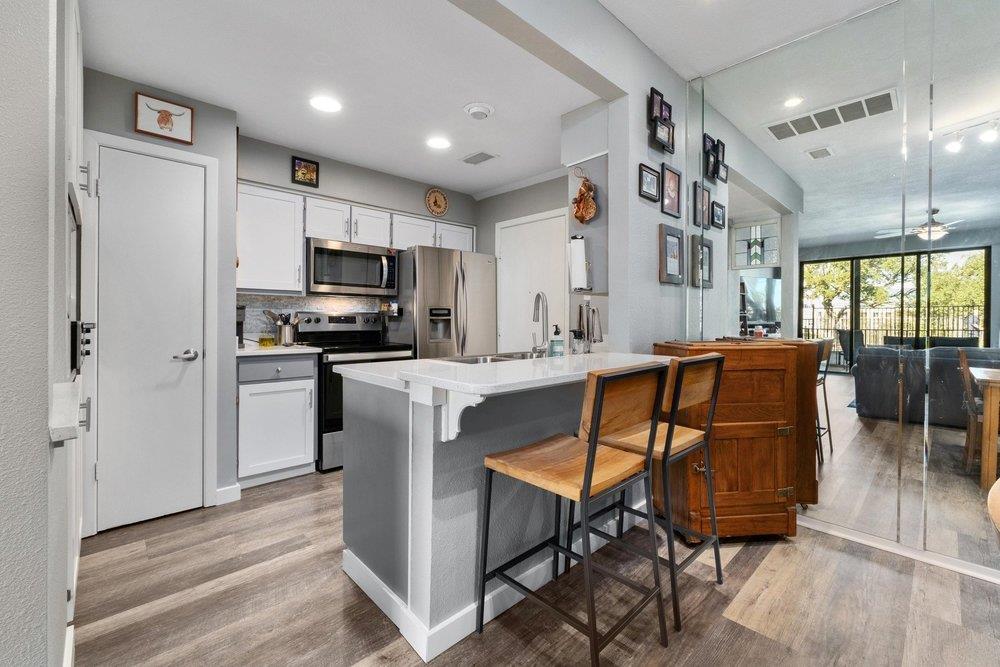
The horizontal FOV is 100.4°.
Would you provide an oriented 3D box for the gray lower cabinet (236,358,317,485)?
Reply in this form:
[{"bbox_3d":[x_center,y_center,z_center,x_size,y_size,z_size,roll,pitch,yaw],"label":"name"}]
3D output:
[{"bbox_3d":[-1.746,0.581,3.108,0.520,0.870,0.600,-1,2,-42],"label":"gray lower cabinet"}]

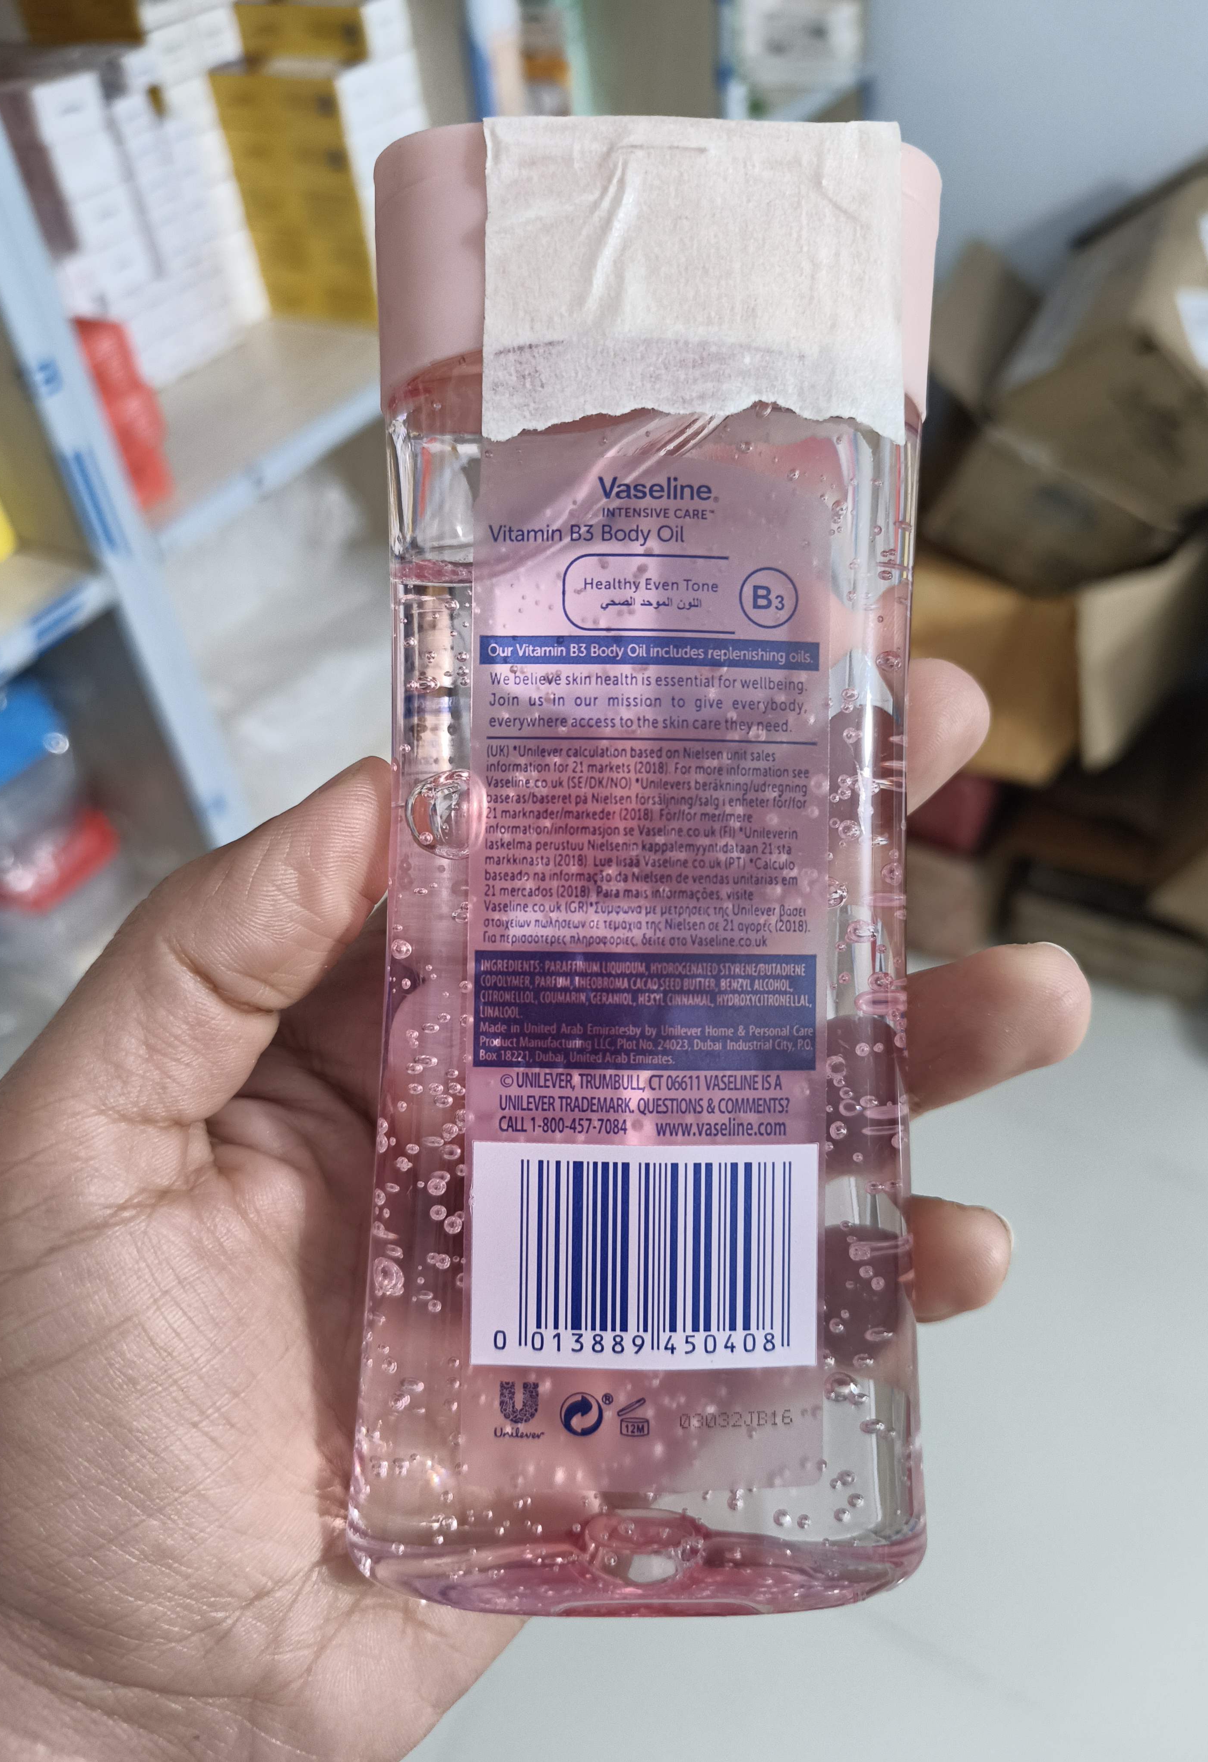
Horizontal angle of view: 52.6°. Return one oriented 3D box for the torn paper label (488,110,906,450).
[{"bbox_3d":[0.010,-0.068,0.138,0.048,0.009,0.036,1,88,-5],"label":"torn paper label"}]

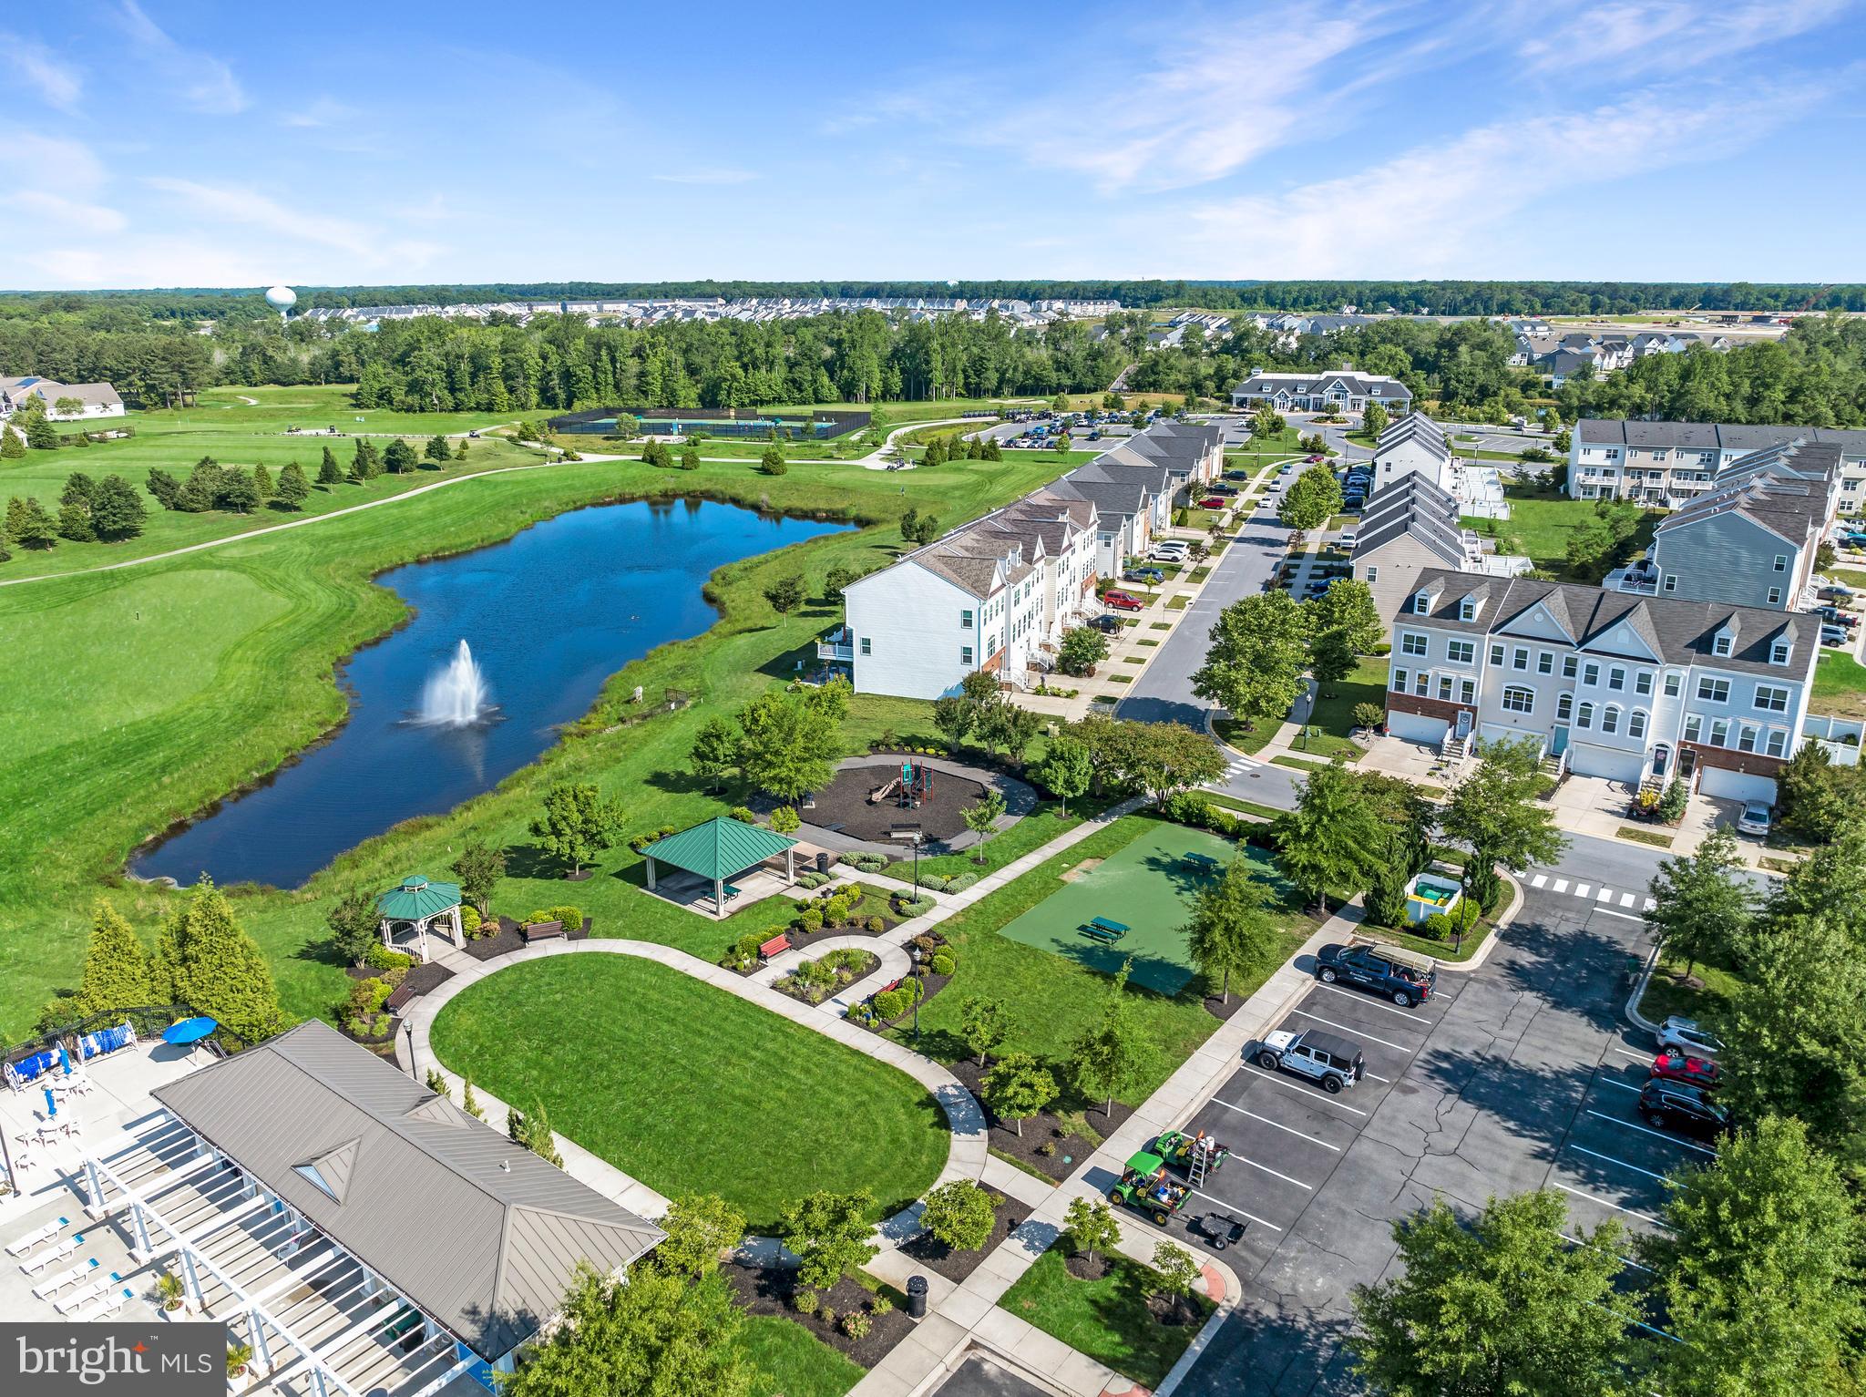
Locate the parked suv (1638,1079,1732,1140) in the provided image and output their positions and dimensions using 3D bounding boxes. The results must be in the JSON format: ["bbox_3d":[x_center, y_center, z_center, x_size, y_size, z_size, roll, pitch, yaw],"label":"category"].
[{"bbox_3d":[32.192,17.331,54.033,4.620,1.680,1.850,13,22,36],"label":"parked suv"}]

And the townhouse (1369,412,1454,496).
[{"bbox_3d":[75.312,-37.055,202.879,10.300,12.100,39.500,6,19,19],"label":"townhouse"}]

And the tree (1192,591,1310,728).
[{"bbox_3d":[25.107,-2.847,100.805,9.200,11.100,9.200,6,19,19],"label":"tree"}]

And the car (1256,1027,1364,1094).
[{"bbox_3d":[17.147,16.027,58.059,4.780,1.860,1.890,13,22,36],"label":"car"}]

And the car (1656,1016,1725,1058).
[{"bbox_3d":[35.569,15.730,58.913,4.480,1.650,1.830,13,22,36],"label":"car"}]

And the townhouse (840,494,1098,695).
[{"bbox_3d":[5.162,-11.510,126.313,13.000,12.000,39.800,6,19,19],"label":"townhouse"}]

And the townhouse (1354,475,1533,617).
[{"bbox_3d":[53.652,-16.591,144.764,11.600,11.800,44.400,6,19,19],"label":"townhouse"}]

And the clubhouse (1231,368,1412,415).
[{"bbox_3d":[108.777,-85.660,359.275,48.000,10.000,24.500,6,19,18],"label":"clubhouse"}]

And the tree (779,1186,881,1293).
[{"bbox_3d":[-3.714,19.147,45.760,3.400,3.850,3.400,0,18,0],"label":"tree"}]

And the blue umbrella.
[{"bbox_3d":[-34.254,16.232,59.889,2.280,2.440,2.280,-12,21,-32],"label":"blue umbrella"}]

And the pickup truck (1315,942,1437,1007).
[{"bbox_3d":[22.958,14.038,66.746,5.850,2.040,2.060,14,23,36],"label":"pickup truck"}]

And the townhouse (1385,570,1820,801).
[{"bbox_3d":[51.257,-2.232,100.044,27.300,12.200,13.200,12,22,34],"label":"townhouse"}]

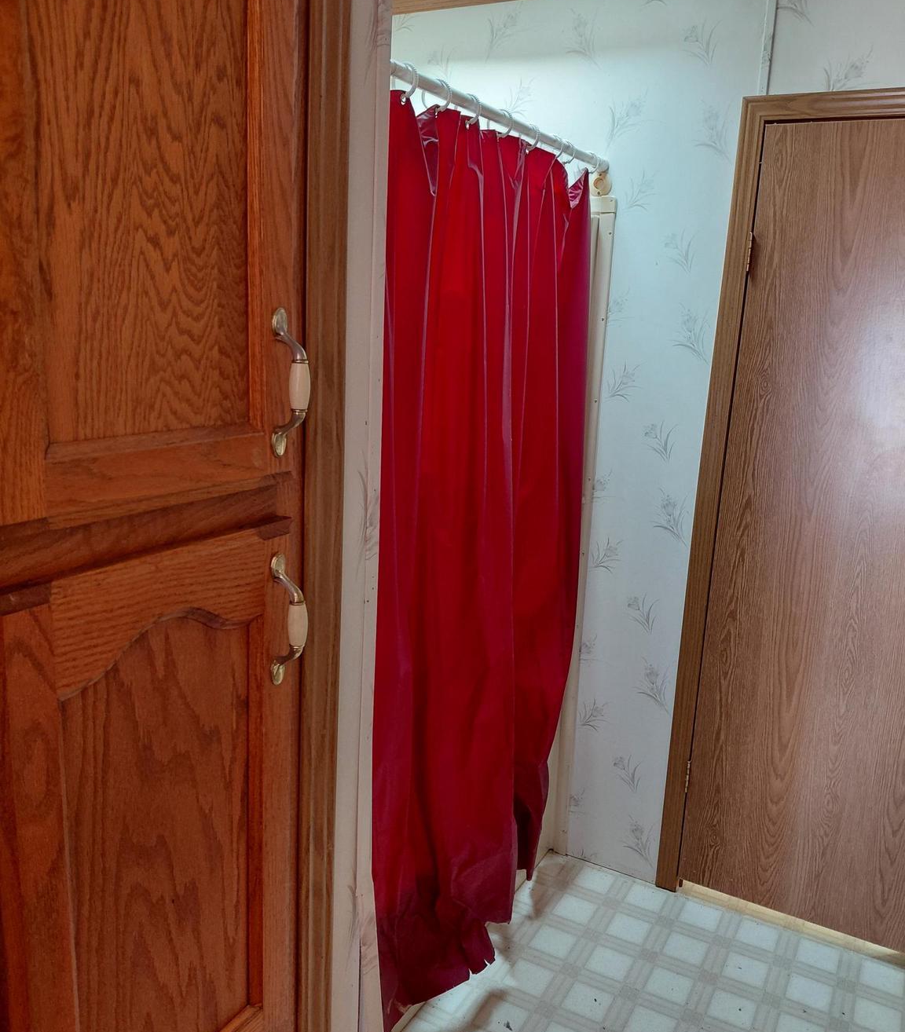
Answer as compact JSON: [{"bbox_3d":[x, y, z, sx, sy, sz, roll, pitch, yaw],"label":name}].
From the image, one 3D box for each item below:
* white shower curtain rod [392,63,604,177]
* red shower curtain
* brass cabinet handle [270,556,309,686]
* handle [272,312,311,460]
[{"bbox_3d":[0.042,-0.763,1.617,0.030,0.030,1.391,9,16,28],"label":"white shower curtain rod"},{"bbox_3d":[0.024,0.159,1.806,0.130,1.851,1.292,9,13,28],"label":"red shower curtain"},{"bbox_3d":[-0.140,0.094,0.757,0.029,0.118,0.020,9,13,28],"label":"brass cabinet handle"},{"bbox_3d":[-0.131,-0.107,0.718,0.029,0.121,0.020,9,13,28],"label":"handle"}]

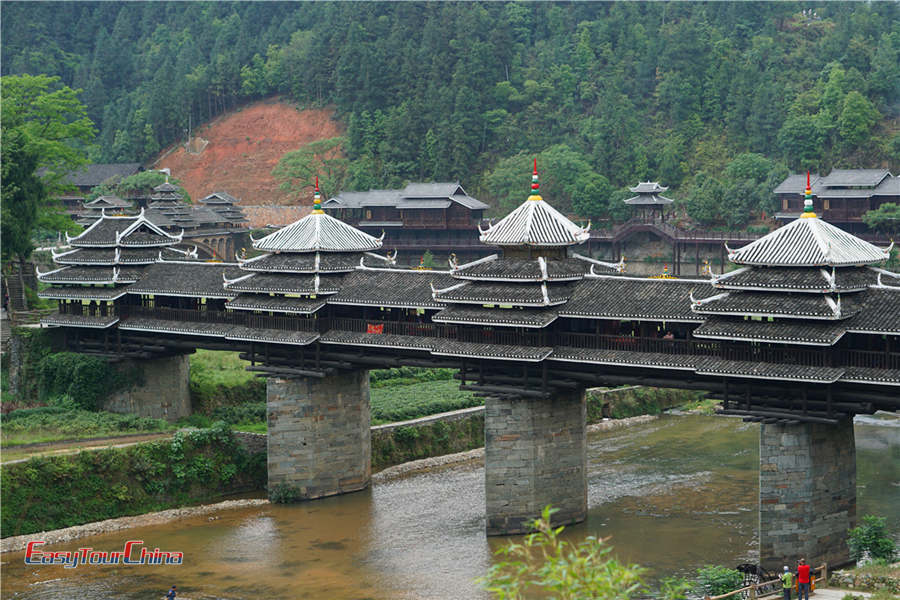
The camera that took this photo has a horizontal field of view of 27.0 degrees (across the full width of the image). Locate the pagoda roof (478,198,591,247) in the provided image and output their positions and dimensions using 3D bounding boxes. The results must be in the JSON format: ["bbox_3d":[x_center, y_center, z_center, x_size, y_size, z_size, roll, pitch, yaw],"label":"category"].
[{"bbox_3d":[4.591,-4.136,99.558,6.059,2.291,5.395,3,5,42],"label":"pagoda roof"}]

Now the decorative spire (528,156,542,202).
[{"bbox_3d":[4.574,-6.339,99.417,0.747,2.324,0.747,0,4,0],"label":"decorative spire"}]

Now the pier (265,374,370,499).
[{"bbox_3d":[-7.678,7.707,111.407,3.088,7.387,8.350,3,5,42],"label":"pier"}]

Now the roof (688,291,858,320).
[{"bbox_3d":[17.734,0.075,92.528,8.200,1.050,8.200,3,6,42],"label":"roof"}]

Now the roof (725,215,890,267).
[{"bbox_3d":[16.967,-2.875,88.546,5.478,2.175,5.478,3,5,42],"label":"roof"}]

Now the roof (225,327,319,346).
[{"bbox_3d":[-10.597,2.159,112.901,7.600,0.700,1.350,3,6,42],"label":"roof"}]

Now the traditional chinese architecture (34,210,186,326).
[{"bbox_3d":[-21.290,-2.176,122.915,8.051,7.503,8.300,3,5,42],"label":"traditional chinese architecture"}]

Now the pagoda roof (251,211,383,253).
[{"bbox_3d":[-8.116,-4.285,115.315,5.800,2.350,5.800,3,6,42],"label":"pagoda roof"}]

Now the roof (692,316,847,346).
[{"bbox_3d":[17.750,1.272,92.615,7.800,1.000,8.600,3,6,42],"label":"roof"}]

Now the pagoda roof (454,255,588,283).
[{"bbox_3d":[4.610,-1.850,99.704,6.640,1.129,6.640,3,5,42],"label":"pagoda roof"}]

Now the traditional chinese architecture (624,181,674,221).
[{"bbox_3d":[25.320,-12.570,238.000,4.800,5.200,4.400,2,5,38],"label":"traditional chinese architecture"}]

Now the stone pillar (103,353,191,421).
[{"bbox_3d":[-20.431,5.632,122.700,3.154,4.482,7.636,3,5,42],"label":"stone pillar"}]

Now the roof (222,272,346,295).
[{"bbox_3d":[-7.750,-1.214,110.837,7.868,1.129,7.868,3,5,42],"label":"roof"}]

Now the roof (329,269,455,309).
[{"bbox_3d":[-1.621,-0.764,109.794,10.800,2.100,6.100,3,6,42],"label":"roof"}]

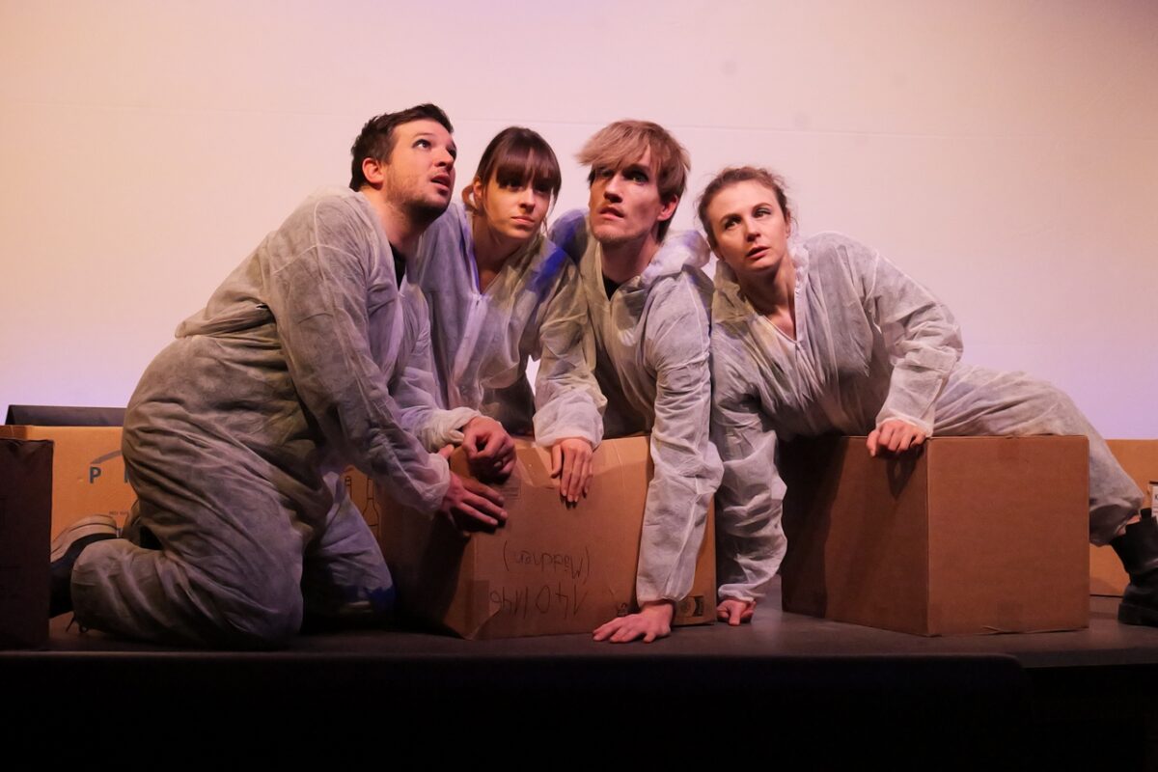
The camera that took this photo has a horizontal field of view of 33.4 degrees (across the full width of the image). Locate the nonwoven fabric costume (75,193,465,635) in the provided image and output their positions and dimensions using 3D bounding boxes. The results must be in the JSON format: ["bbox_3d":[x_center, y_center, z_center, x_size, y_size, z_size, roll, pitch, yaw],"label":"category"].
[{"bbox_3d":[-0.635,0.060,3.920,0.780,0.890,0.520,0,-1,23],"label":"nonwoven fabric costume"}]

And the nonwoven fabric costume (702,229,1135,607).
[{"bbox_3d":[0.758,0.076,4.190,0.880,0.790,0.620,0,-1,20],"label":"nonwoven fabric costume"}]

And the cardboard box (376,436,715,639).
[{"bbox_3d":[-0.067,0.310,4.180,0.590,0.400,0.420,1,-1,-31],"label":"cardboard box"}]

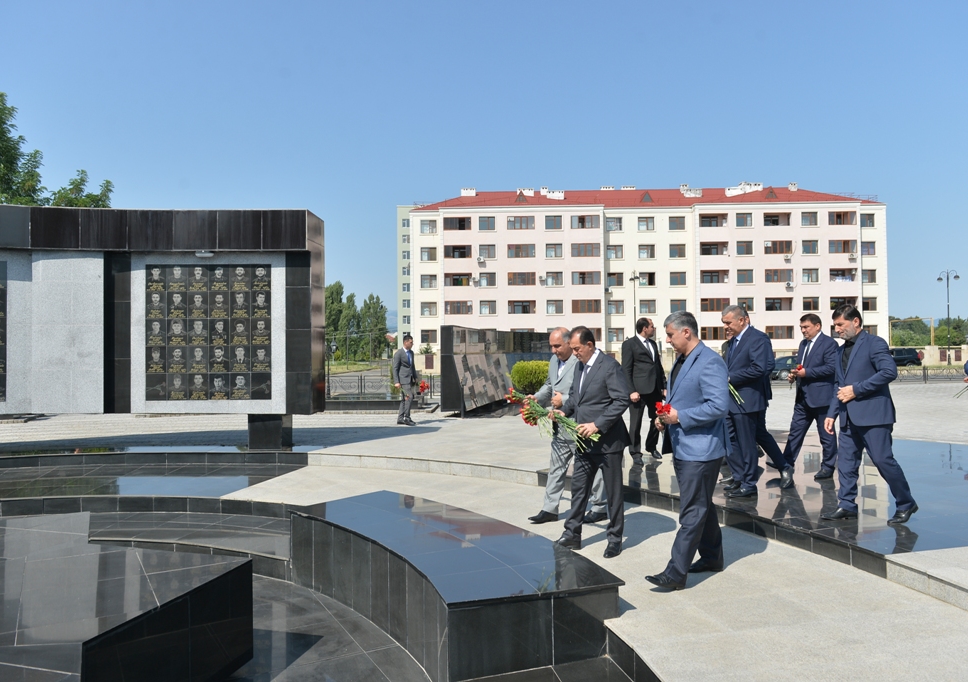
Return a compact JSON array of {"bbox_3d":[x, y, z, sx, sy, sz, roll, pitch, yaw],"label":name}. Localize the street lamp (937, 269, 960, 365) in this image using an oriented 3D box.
[{"bbox_3d":[36.053,-1.755,53.036,0.450,7.450,2.400,-1,-1,0],"label":"street lamp"}]

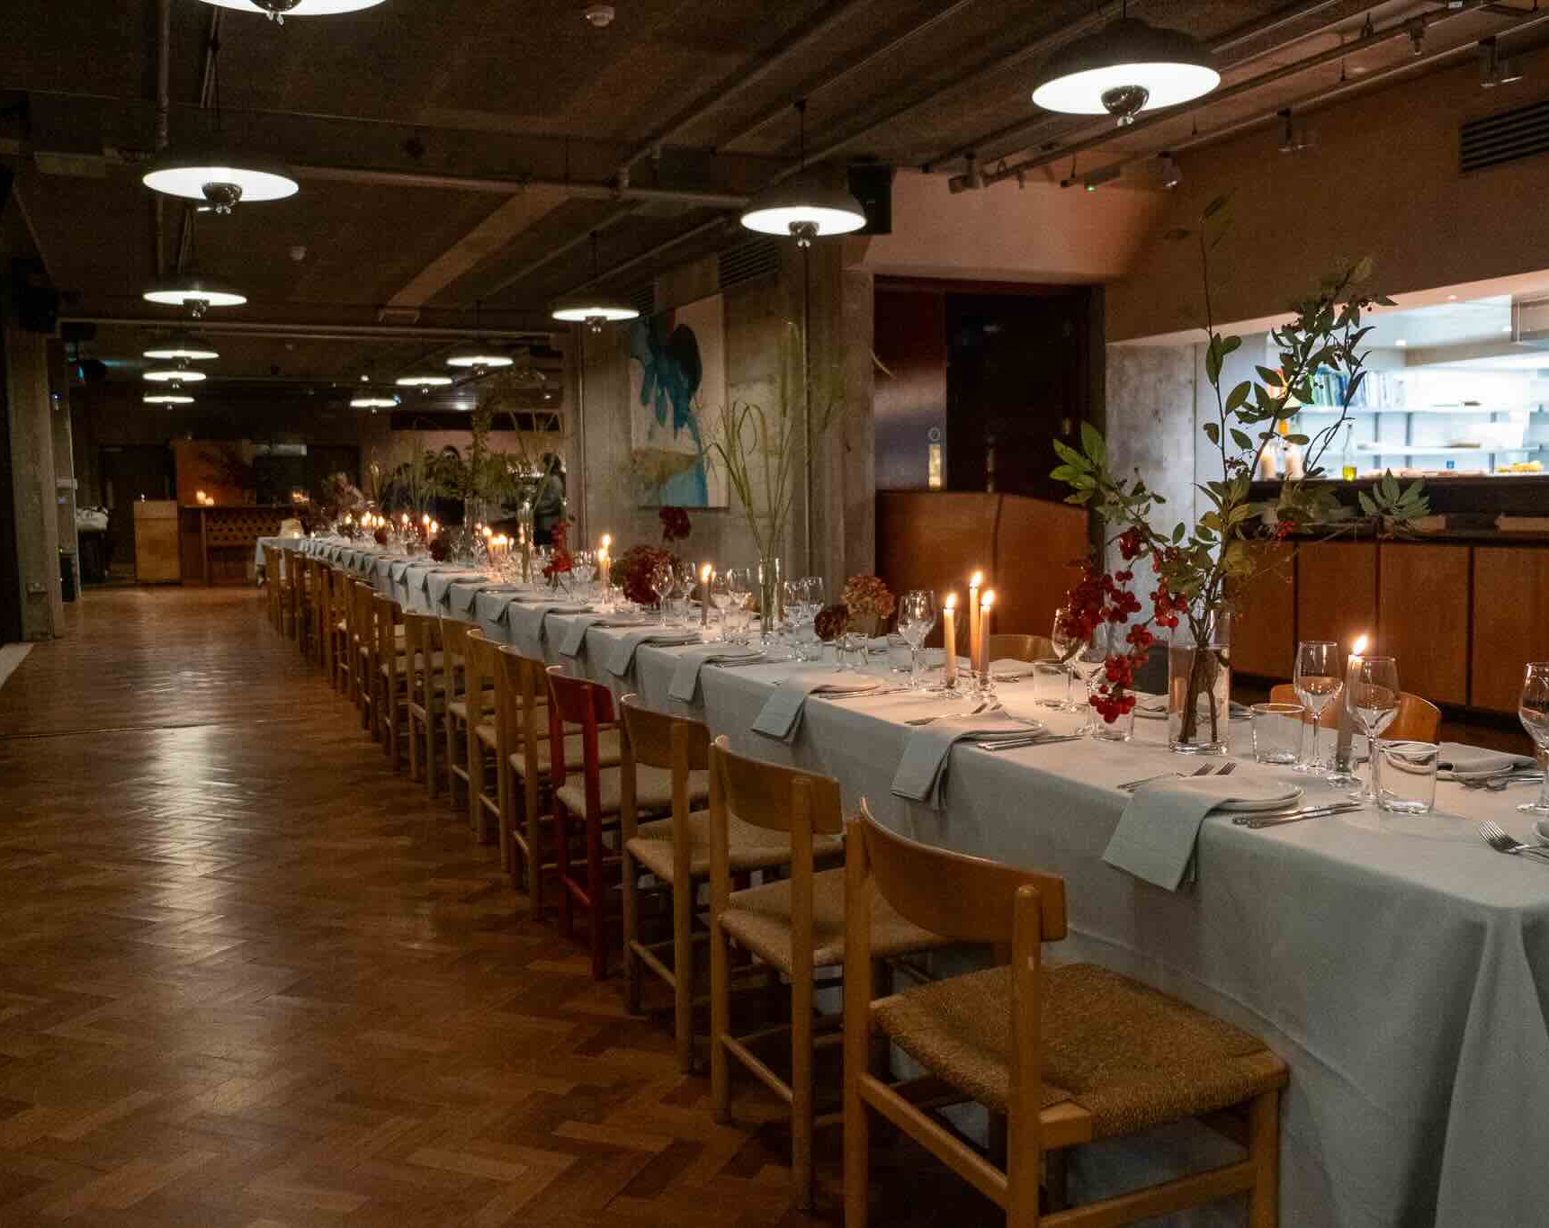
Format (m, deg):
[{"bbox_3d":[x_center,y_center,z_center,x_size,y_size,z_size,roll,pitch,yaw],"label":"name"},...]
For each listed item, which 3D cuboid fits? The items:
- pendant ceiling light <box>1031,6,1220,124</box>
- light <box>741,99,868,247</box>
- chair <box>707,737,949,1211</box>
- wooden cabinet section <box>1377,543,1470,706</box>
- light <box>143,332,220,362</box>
[{"bbox_3d":[1.278,-1.982,5.048,0.670,0.380,0.670,-1,5,0],"label":"pendant ceiling light"},{"bbox_3d":[0.164,-2.443,7.665,0.688,0.789,0.688,-1,5,0],"label":"light"},{"bbox_3d":[0.148,0.626,2.565,0.450,0.766,0.485,-3,6,-24],"label":"chair"},{"bbox_3d":[3.593,0.035,7.315,0.450,0.810,0.581,-3,5,-24],"label":"wooden cabinet section"},{"bbox_3d":[-5.793,-2.590,13.494,0.680,0.380,0.680,-3,6,-24],"label":"light"}]

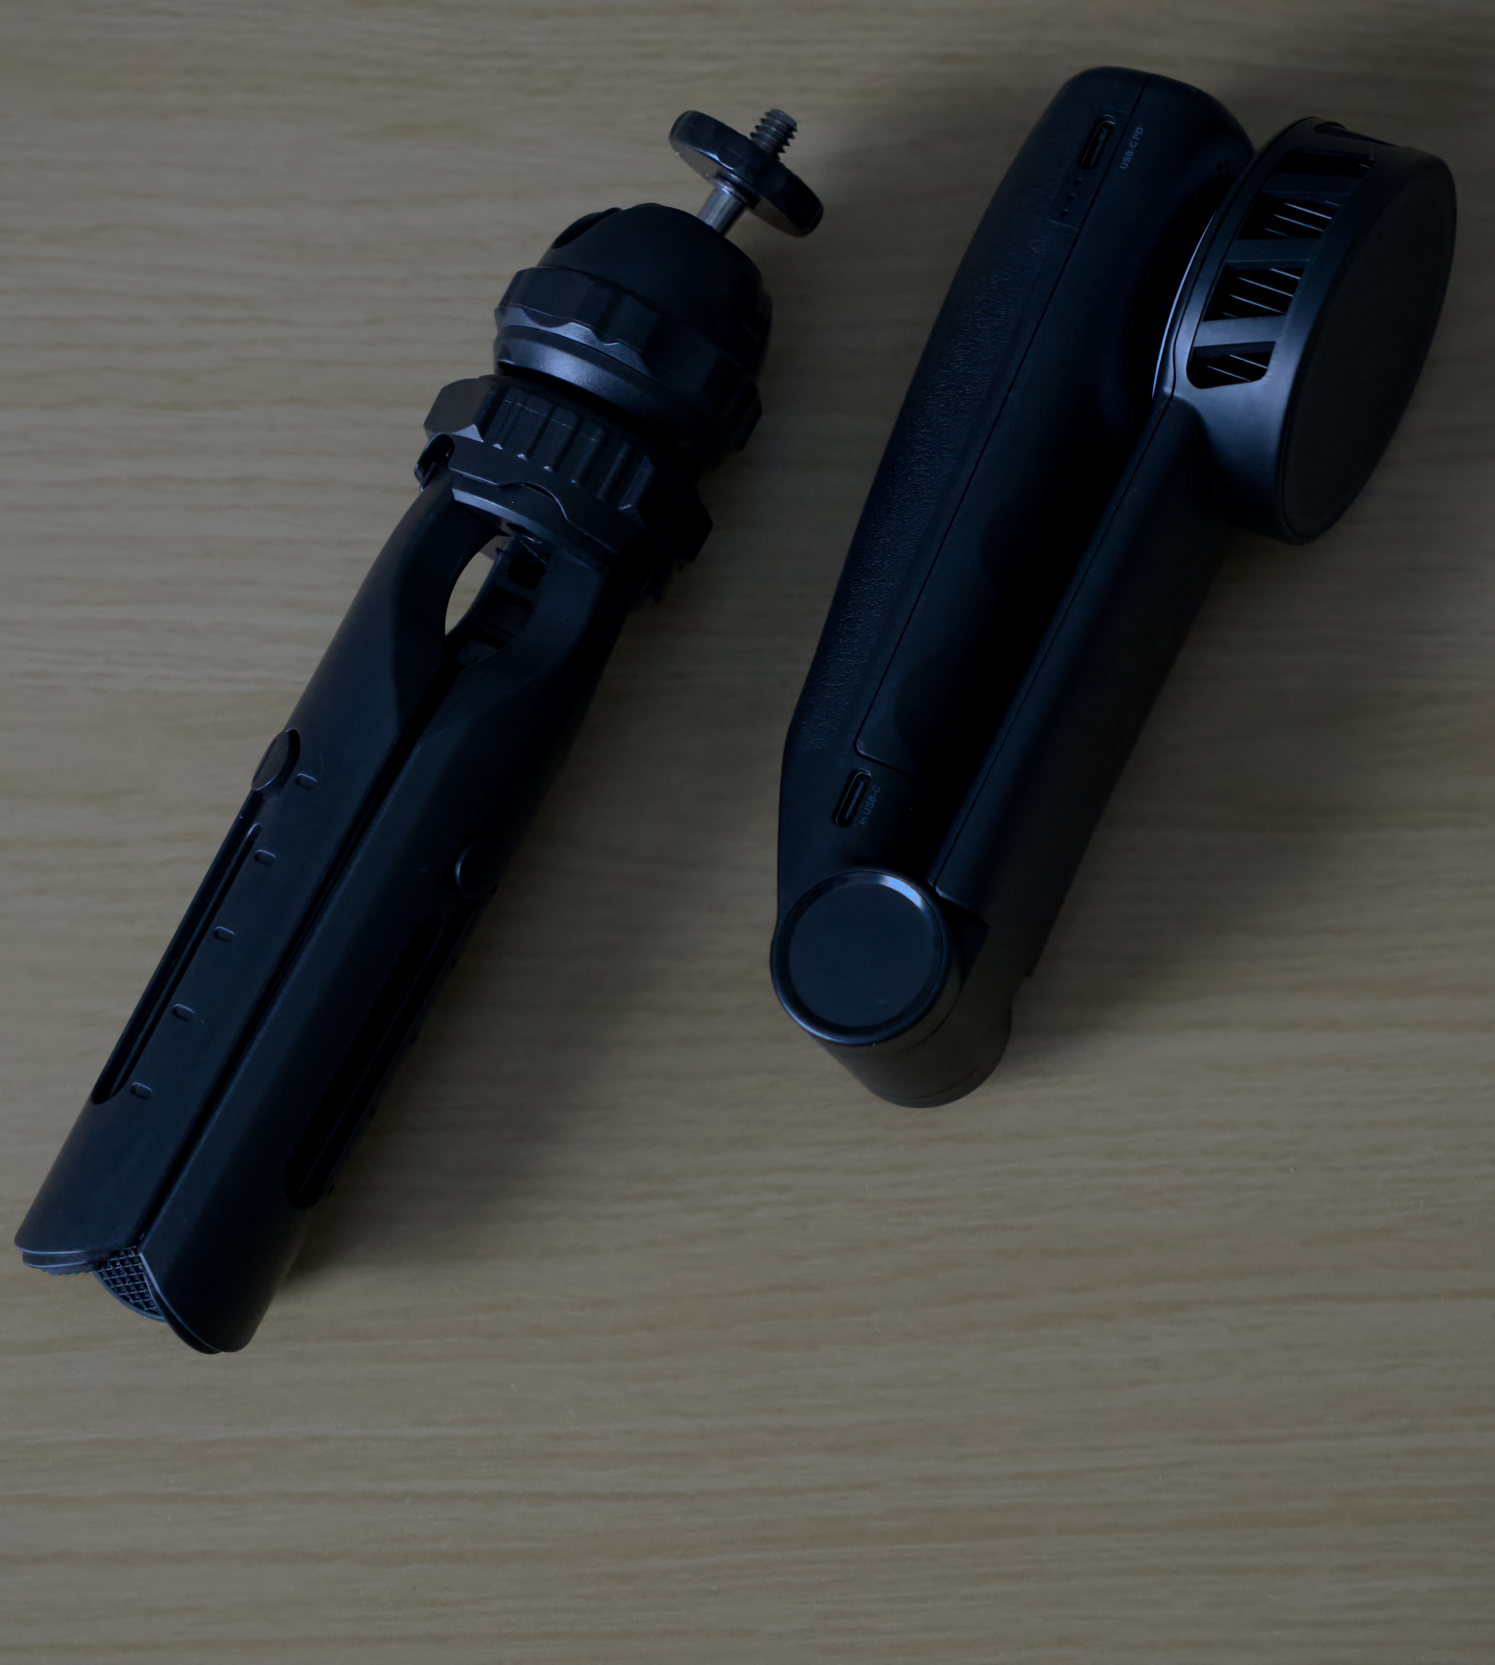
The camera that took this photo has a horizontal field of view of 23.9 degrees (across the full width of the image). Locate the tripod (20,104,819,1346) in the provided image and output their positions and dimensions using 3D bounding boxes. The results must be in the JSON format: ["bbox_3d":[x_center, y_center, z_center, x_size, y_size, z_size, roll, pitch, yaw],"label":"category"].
[{"bbox_3d":[-0.050,-0.016,0.559,0.047,0.048,0.199,26,81,3],"label":"tripod"}]

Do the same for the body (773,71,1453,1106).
[{"bbox_3d":[0.044,-0.044,0.563,0.068,0.062,0.169,25,82,22],"label":"body"}]

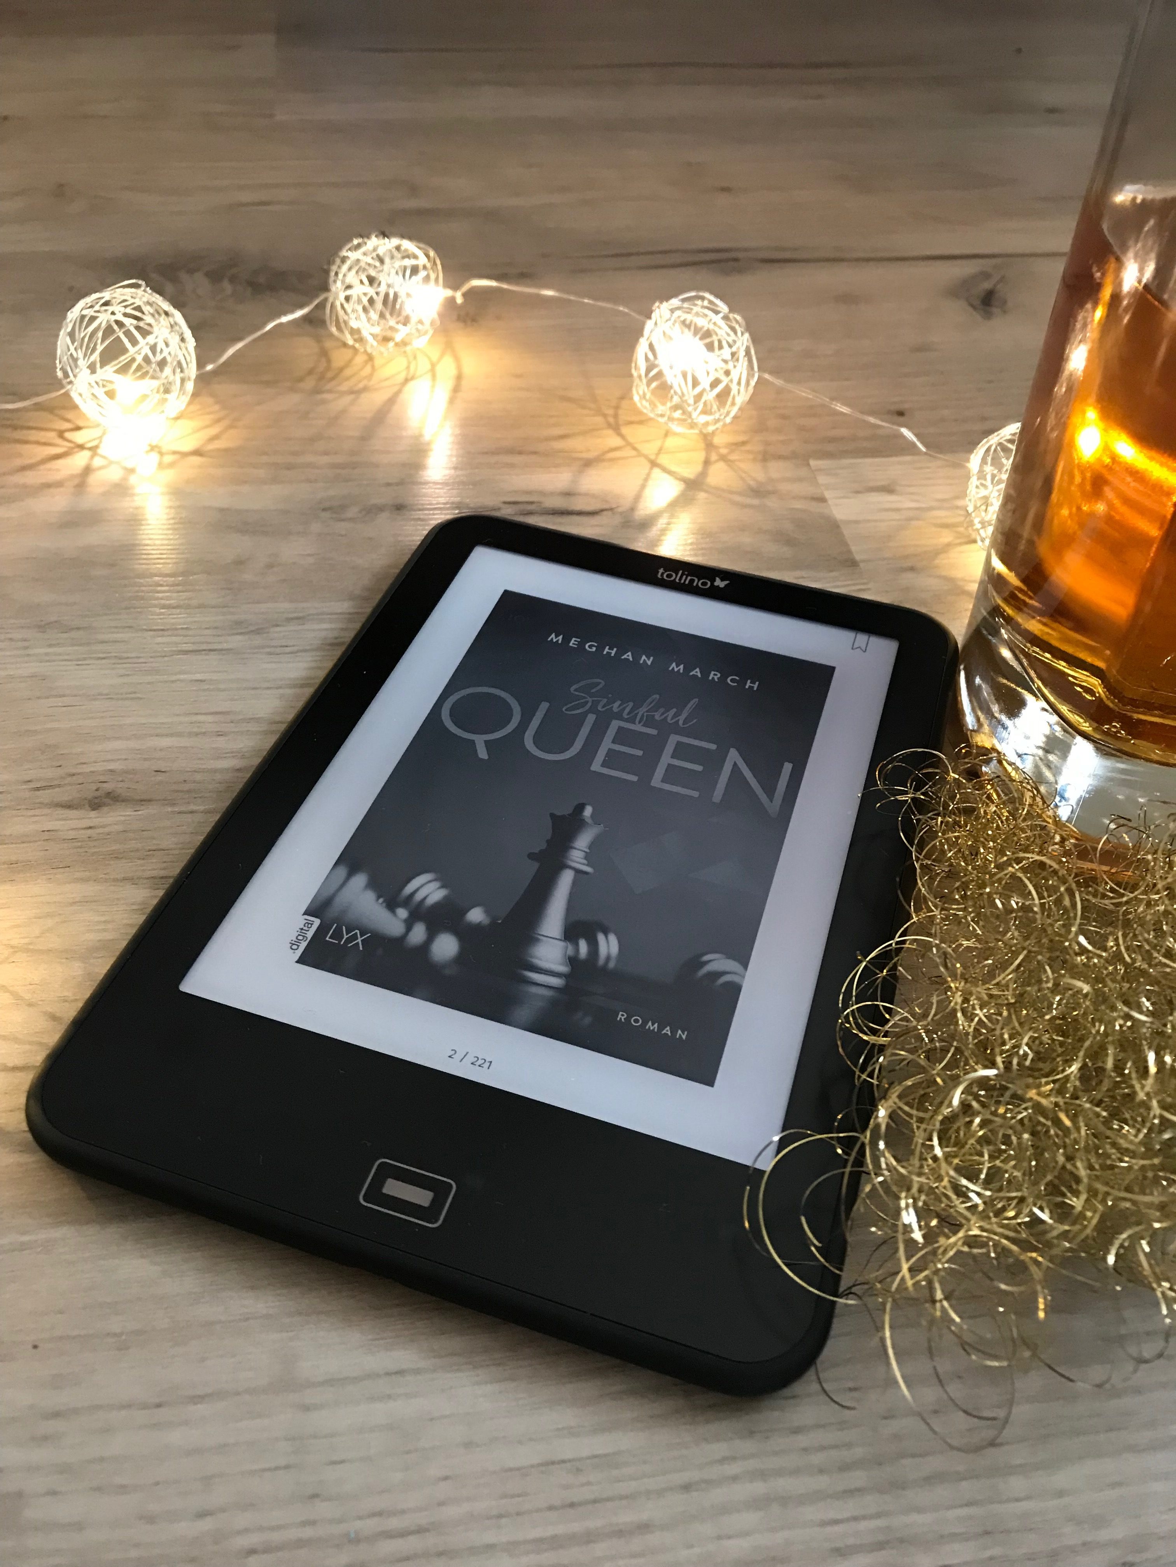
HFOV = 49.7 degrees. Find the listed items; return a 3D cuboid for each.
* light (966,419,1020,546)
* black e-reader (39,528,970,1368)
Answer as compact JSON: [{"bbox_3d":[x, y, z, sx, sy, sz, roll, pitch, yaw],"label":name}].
[{"bbox_3d":[0.100,-0.065,0.281,0.032,0.032,0.032,3,45,0],"label":"light"},{"bbox_3d":[-0.002,0.009,0.220,0.115,0.009,0.163,14,46,11],"label":"black e-reader"}]

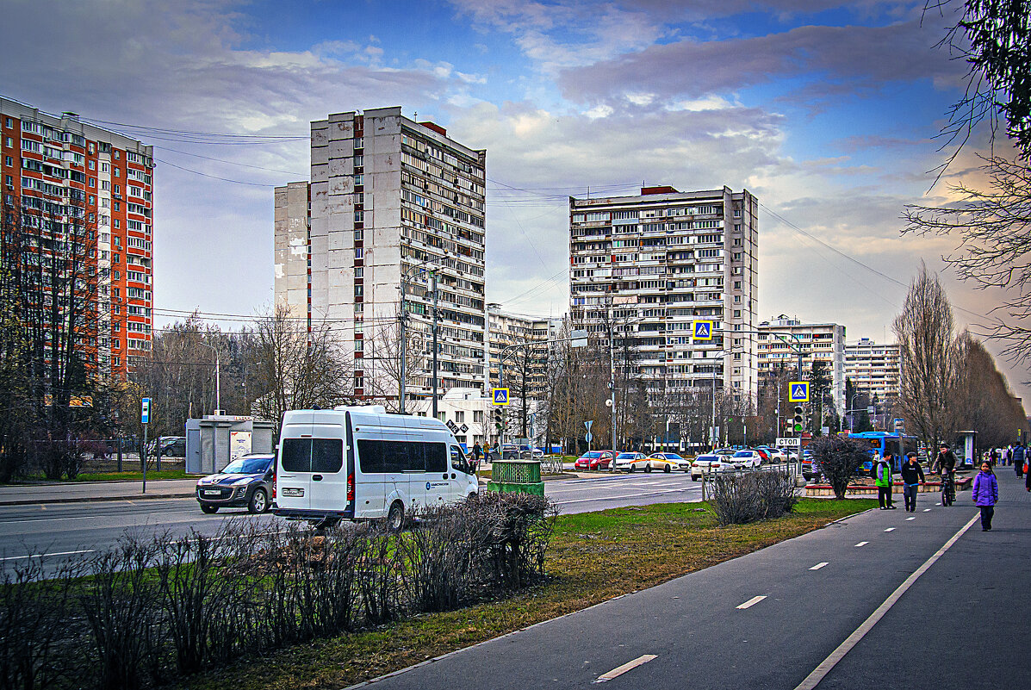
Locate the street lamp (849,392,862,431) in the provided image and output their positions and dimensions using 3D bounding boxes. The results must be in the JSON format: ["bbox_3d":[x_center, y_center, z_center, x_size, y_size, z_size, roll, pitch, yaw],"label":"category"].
[{"bbox_3d":[57.381,13.719,202.572,1.900,11.200,0.900,-2,-5,24],"label":"street lamp"}]

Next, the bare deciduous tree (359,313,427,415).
[{"bbox_3d":[-7.265,2.771,72.029,4.000,9.500,4.000,0,-5,-6],"label":"bare deciduous tree"}]

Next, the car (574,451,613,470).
[{"bbox_3d":[5.950,8.644,90.000,1.740,1.500,4.400,-2,-4,27],"label":"car"}]

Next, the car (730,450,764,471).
[{"bbox_3d":[18.500,9.212,97.000,1.820,1.630,4.450,-2,-4,25],"label":"car"}]

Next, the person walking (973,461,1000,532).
[{"bbox_3d":[9.295,2.984,23.800,0.480,1.370,0.320,-1,-4,14],"label":"person walking"}]

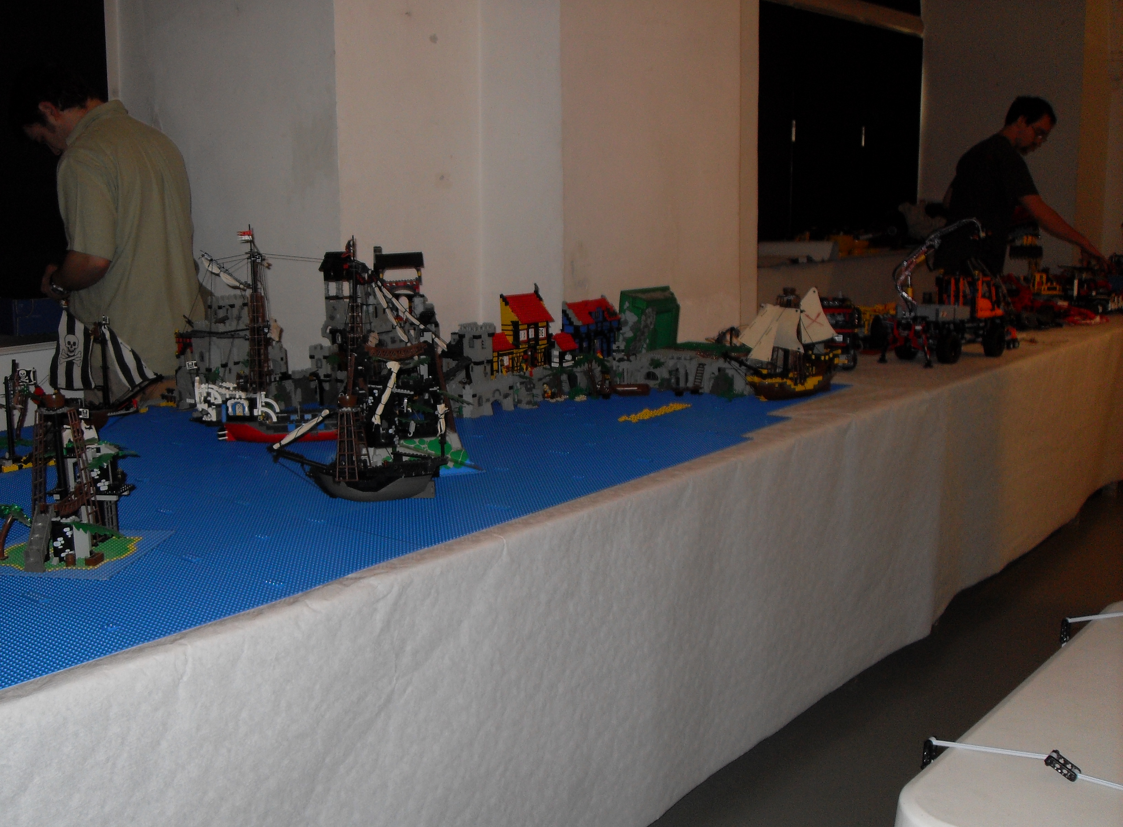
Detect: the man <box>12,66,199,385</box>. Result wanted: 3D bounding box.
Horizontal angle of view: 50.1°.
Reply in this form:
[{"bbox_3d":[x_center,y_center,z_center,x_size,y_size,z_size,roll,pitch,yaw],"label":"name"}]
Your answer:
[{"bbox_3d":[-1.229,-0.131,3.330,0.460,1.660,0.500,7,14,37],"label":"man"}]

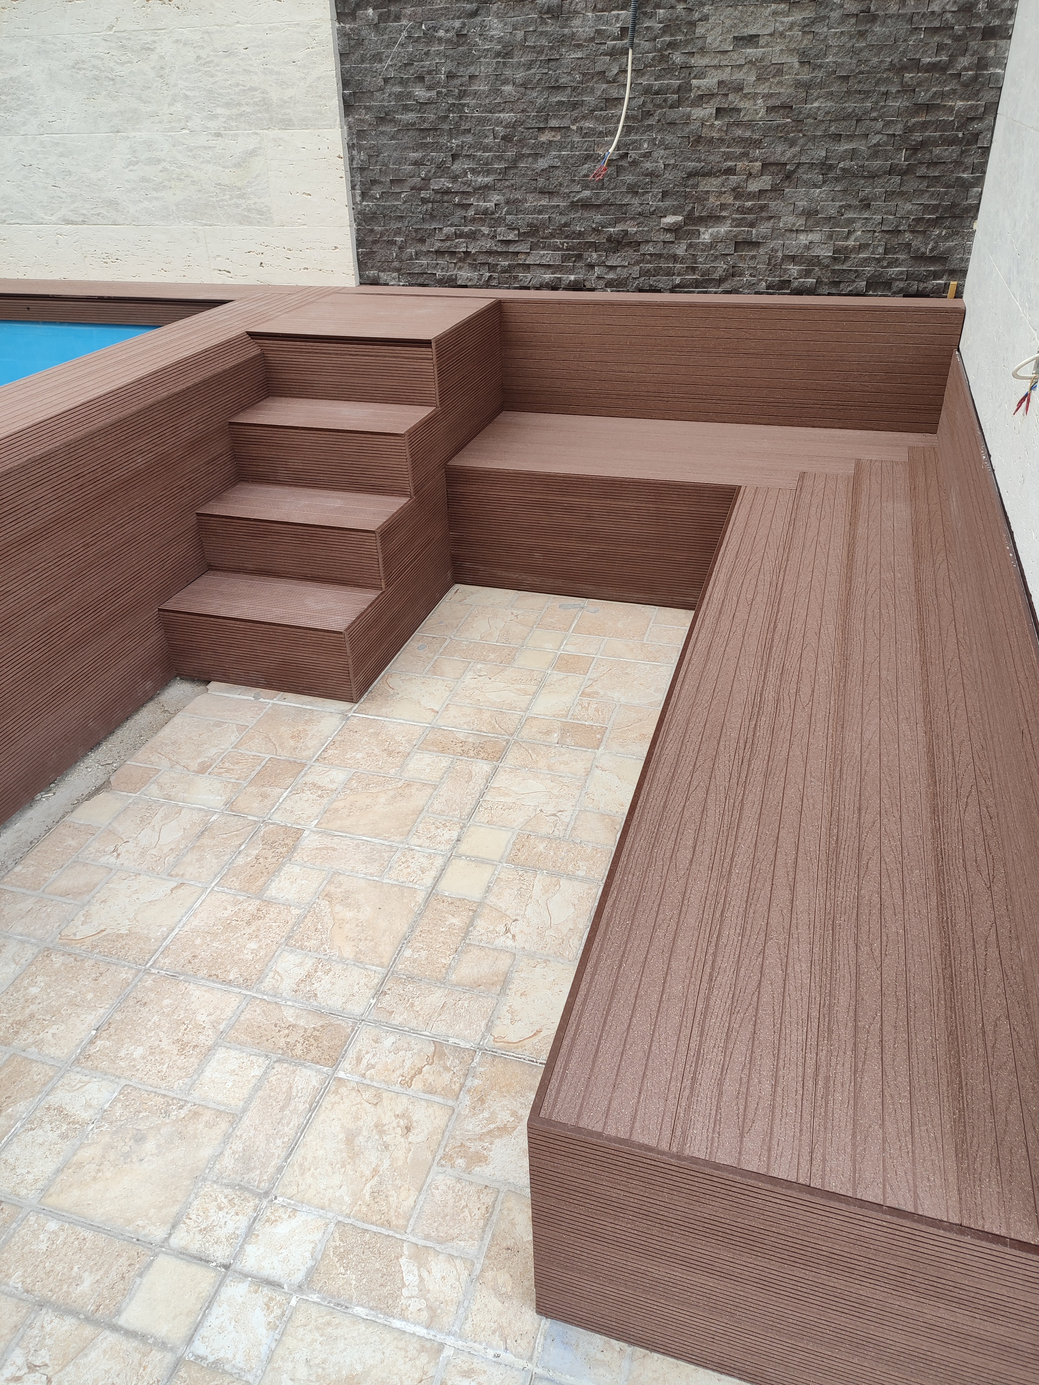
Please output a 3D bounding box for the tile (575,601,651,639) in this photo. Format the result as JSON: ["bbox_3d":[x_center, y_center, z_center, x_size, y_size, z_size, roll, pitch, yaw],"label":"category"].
[{"bbox_3d":[0.292,-0.217,2.963,0.218,0.012,0.216,8,34,15],"label":"tile"}]

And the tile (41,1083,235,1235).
[{"bbox_3d":[-0.592,0.735,1.511,0.212,0.012,0.203,7,34,16],"label":"tile"}]

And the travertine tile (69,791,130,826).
[{"bbox_3d":[-0.987,0.278,2.266,0.102,0.012,0.113,8,34,15],"label":"travertine tile"}]

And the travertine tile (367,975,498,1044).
[{"bbox_3d":[-0.154,0.574,1.729,0.203,0.012,0.100,7,34,16],"label":"travertine tile"}]

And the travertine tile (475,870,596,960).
[{"bbox_3d":[0.032,0.447,1.943,0.218,0.012,0.215,8,34,15],"label":"travertine tile"}]

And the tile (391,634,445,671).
[{"bbox_3d":[-0.298,-0.108,2.843,0.103,0.013,0.216,8,34,16],"label":"tile"}]

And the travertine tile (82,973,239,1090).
[{"bbox_3d":[-0.635,0.605,1.717,0.205,0.012,0.197,7,34,16],"label":"travertine tile"}]

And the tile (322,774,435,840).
[{"bbox_3d":[-0.329,0.266,2.226,0.206,0.012,0.201,7,34,16],"label":"tile"}]

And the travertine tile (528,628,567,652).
[{"bbox_3d":[0.081,-0.150,2.872,0.096,0.014,0.111,7,34,16],"label":"travertine tile"}]

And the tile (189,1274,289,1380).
[{"bbox_3d":[-0.376,0.859,1.300,0.099,0.012,0.104,7,34,16],"label":"tile"}]

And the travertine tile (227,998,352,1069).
[{"bbox_3d":[-0.406,0.606,1.708,0.215,0.012,0.099,8,34,15],"label":"travertine tile"}]

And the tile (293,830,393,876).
[{"bbox_3d":[-0.383,0.358,2.107,0.217,0.012,0.103,8,34,15],"label":"tile"}]

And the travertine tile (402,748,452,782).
[{"bbox_3d":[-0.228,0.192,2.365,0.111,0.013,0.102,8,34,16],"label":"travertine tile"}]

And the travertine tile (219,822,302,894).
[{"bbox_3d":[-0.561,0.364,2.101,0.103,0.012,0.213,8,34,15],"label":"travertine tile"}]

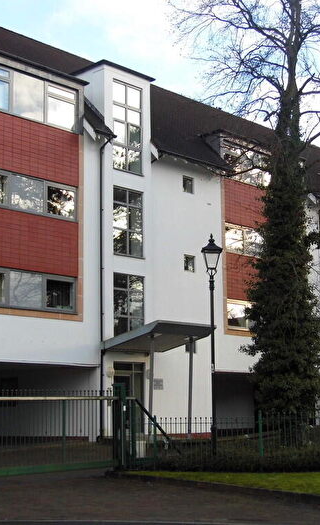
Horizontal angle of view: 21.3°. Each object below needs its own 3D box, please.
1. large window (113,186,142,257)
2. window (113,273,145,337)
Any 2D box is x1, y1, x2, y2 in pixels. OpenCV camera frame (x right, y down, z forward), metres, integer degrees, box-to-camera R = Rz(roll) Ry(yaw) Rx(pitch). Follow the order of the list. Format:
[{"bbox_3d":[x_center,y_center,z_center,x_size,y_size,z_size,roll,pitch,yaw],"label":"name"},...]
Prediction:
[{"bbox_3d":[-1.030,-1.239,27.015,0.120,2.157,1.360,-10,-13,43],"label":"large window"},{"bbox_3d":[-0.995,1.462,26.558,0.120,2.136,1.370,-10,-13,43],"label":"window"}]

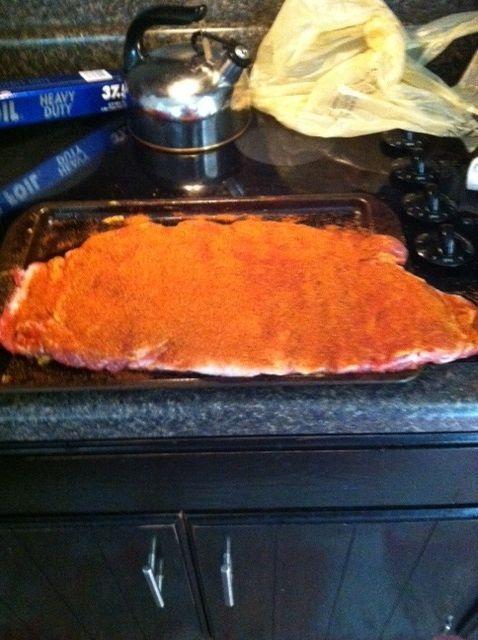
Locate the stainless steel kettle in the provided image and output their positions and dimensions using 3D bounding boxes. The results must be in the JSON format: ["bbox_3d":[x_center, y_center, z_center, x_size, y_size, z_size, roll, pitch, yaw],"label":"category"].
[{"bbox_3d":[-0.075,-0.366,0.890,0.197,0.192,0.185,-1,49,1],"label":"stainless steel kettle"}]

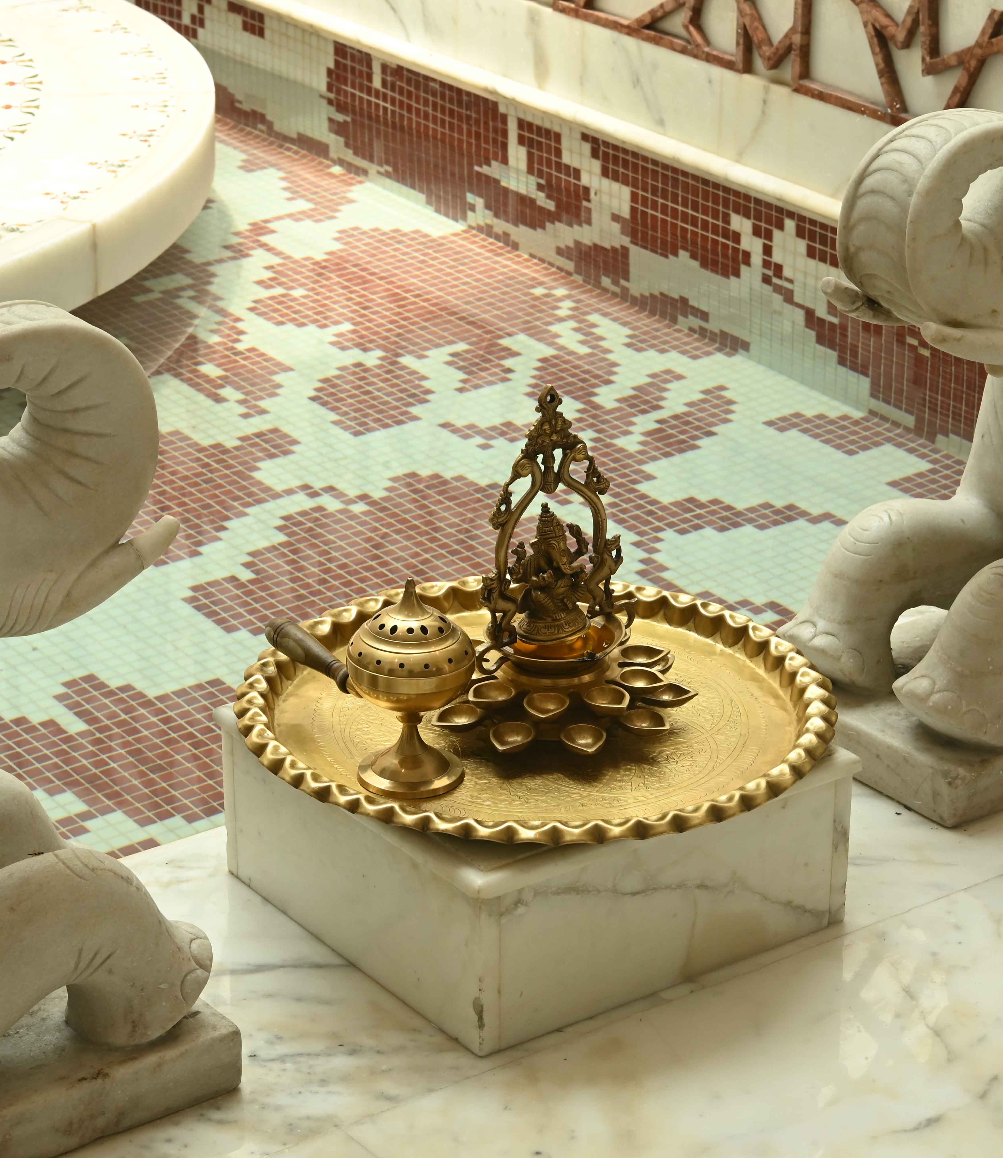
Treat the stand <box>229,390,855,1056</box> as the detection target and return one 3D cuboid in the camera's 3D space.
[{"bbox_3d":[0.025,0.054,2.575,0.445,0.425,0.445,-16,29,-32],"label":"stand"}]

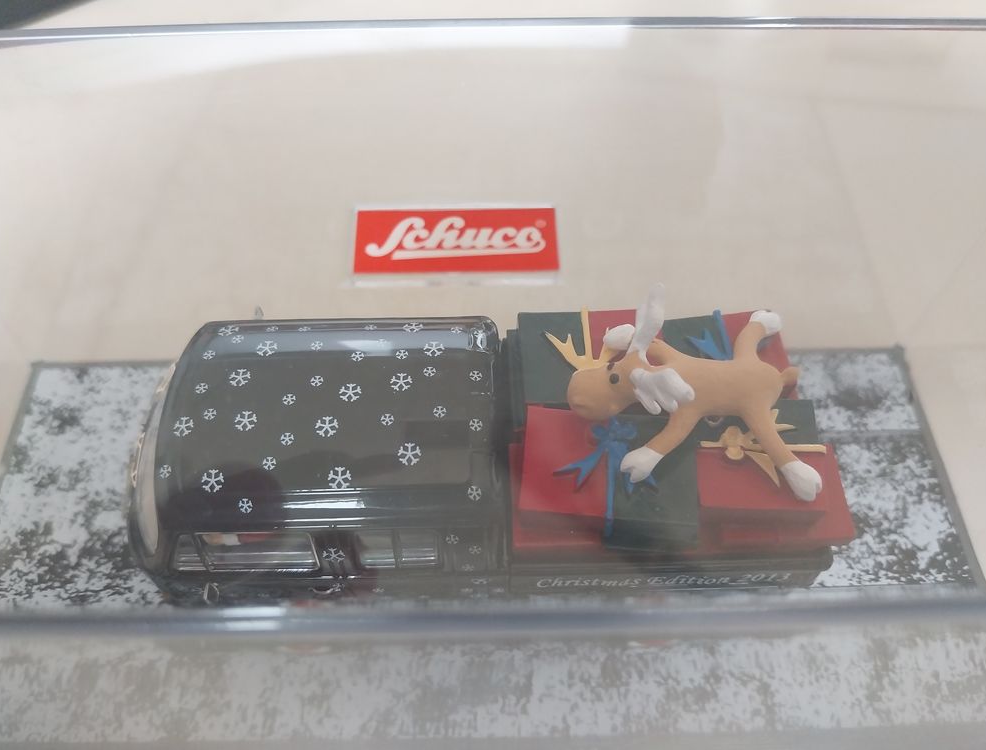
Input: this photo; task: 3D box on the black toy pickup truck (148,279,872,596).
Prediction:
[{"bbox_3d":[-0.004,0.012,0.117,0.103,0.051,0.047,-1,58,-1],"label":"black toy pickup truck"}]

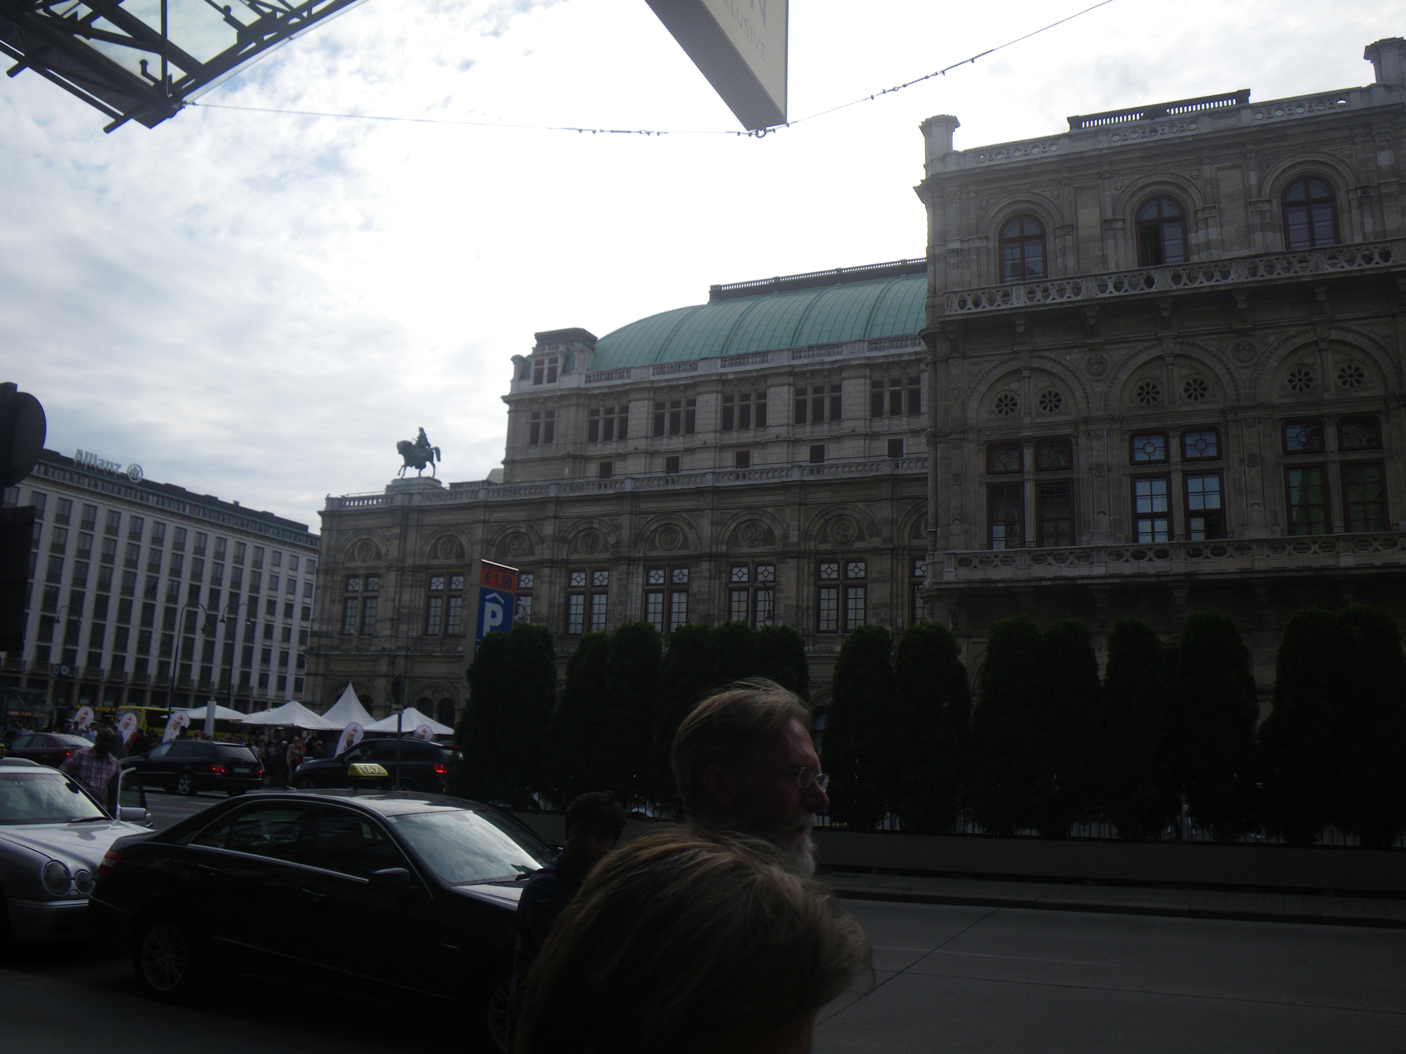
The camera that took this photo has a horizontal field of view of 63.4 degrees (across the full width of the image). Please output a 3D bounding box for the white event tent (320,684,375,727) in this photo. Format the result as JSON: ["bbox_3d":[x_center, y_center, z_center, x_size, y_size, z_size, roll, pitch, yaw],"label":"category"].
[{"bbox_3d":[-18.207,10.284,57.533,3.300,4.700,3.300,-3,-12,23],"label":"white event tent"}]

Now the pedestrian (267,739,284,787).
[{"bbox_3d":[-14.473,7.934,38.228,0.550,1.700,0.400,4,-12,-10],"label":"pedestrian"}]

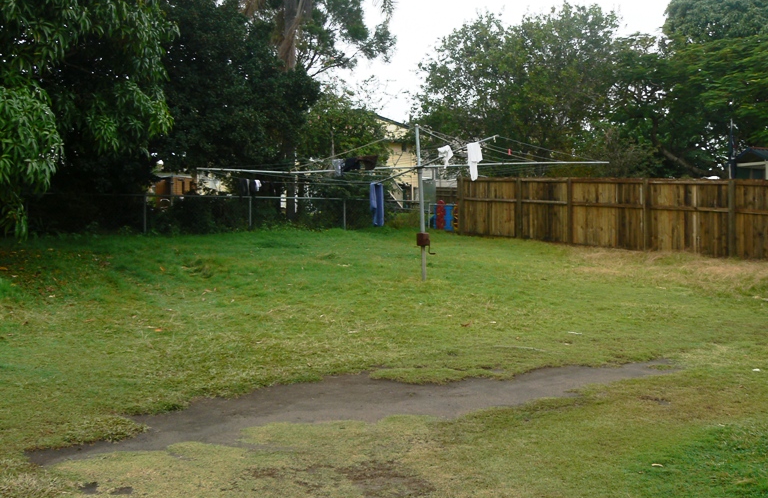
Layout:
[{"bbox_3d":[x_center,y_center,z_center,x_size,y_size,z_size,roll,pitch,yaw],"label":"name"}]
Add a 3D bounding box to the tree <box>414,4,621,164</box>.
[{"bbox_3d":[5.500,-5.650,33.000,8.500,9.000,7.800,0,1,0],"label":"tree"}]

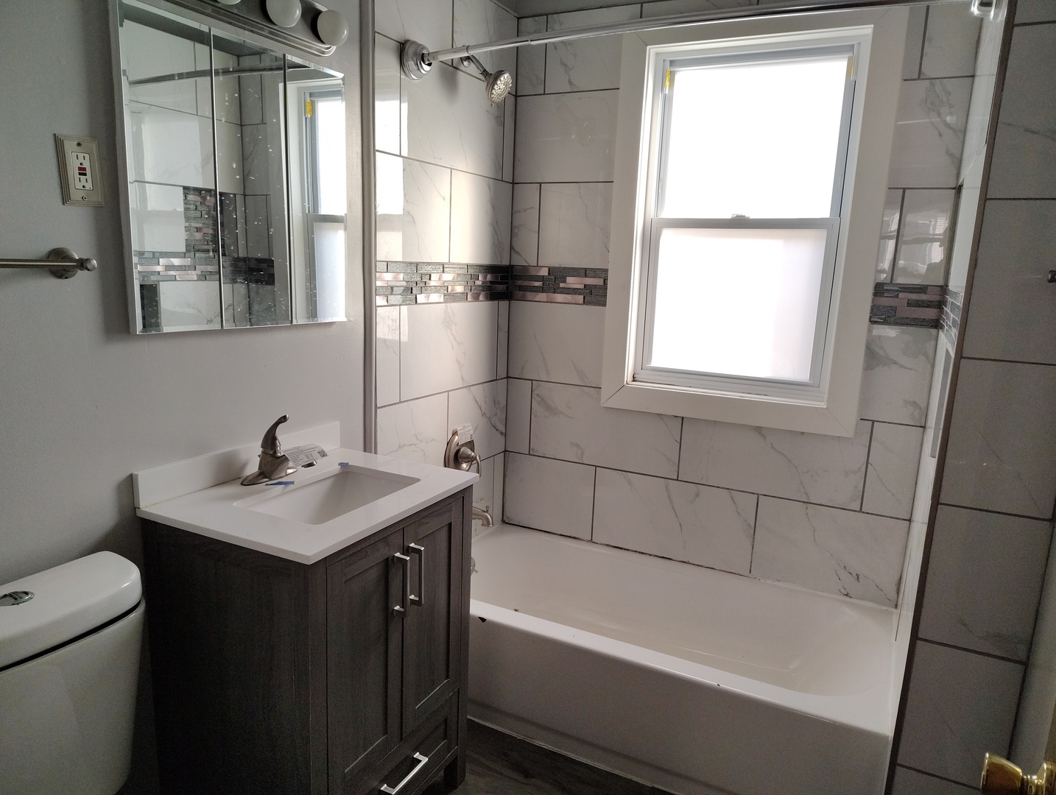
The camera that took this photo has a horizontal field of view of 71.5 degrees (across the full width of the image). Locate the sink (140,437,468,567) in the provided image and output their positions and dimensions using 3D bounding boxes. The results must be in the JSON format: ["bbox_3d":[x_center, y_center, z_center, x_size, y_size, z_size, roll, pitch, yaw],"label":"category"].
[{"bbox_3d":[-0.474,0.225,1.720,0.478,0.019,0.615,8,12,26],"label":"sink"}]

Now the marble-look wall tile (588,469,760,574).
[{"bbox_3d":[0.524,0.447,2.693,0.605,0.297,0.010,7,12,27],"label":"marble-look wall tile"}]

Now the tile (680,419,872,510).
[{"bbox_3d":[0.828,0.189,2.514,0.611,0.302,0.010,8,13,26],"label":"tile"}]

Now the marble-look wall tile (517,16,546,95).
[{"bbox_3d":[0.015,-1.238,2.667,0.114,0.261,0.010,8,12,26],"label":"marble-look wall tile"}]

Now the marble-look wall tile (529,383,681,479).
[{"bbox_3d":[0.283,0.117,2.769,0.605,0.300,0.010,7,12,27],"label":"marble-look wall tile"}]

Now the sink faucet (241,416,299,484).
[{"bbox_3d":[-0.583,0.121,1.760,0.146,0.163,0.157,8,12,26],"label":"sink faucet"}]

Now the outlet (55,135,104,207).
[{"bbox_3d":[-0.835,-0.422,1.369,0.012,0.126,0.079,7,12,27],"label":"outlet"}]

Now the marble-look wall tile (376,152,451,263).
[{"bbox_3d":[-0.351,-0.578,2.280,0.010,0.303,0.380,7,12,27],"label":"marble-look wall tile"}]

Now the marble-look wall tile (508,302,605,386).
[{"bbox_3d":[0.110,-0.206,2.800,0.408,0.300,0.010,8,12,26],"label":"marble-look wall tile"}]

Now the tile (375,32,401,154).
[{"bbox_3d":[-0.401,-0.859,2.092,0.010,0.308,0.110,8,13,27],"label":"tile"}]

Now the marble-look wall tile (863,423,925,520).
[{"bbox_3d":[1.155,0.233,2.330,0.139,0.300,0.010,8,12,26],"label":"marble-look wall tile"}]

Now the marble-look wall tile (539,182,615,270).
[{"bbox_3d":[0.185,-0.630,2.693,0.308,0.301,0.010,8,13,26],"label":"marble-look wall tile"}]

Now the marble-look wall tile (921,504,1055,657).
[{"bbox_3d":[0.935,0.380,1.510,0.191,0.306,0.010,8,13,26],"label":"marble-look wall tile"}]

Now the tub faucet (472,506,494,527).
[{"bbox_3d":[-0.195,0.418,2.661,0.152,0.084,0.058,8,13,26],"label":"tub faucet"}]

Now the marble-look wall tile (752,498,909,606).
[{"bbox_3d":[0.998,0.509,2.449,0.461,0.297,0.010,7,12,27],"label":"marble-look wall tile"}]

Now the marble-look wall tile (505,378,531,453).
[{"bbox_3d":[-0.035,0.075,2.925,0.106,0.300,0.010,8,12,26],"label":"marble-look wall tile"}]

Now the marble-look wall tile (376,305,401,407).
[{"bbox_3d":[-0.427,-0.126,2.235,0.010,0.300,0.107,8,12,27],"label":"marble-look wall tile"}]

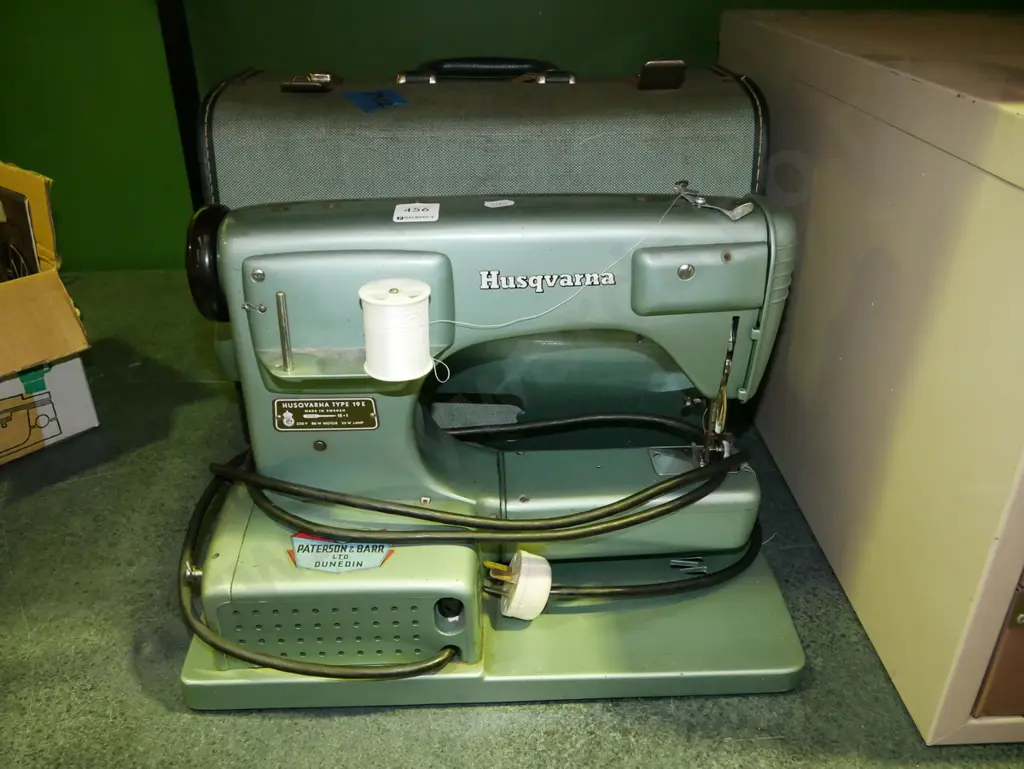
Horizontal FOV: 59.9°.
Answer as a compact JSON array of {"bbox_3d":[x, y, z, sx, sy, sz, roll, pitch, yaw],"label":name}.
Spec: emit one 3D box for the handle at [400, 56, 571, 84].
[{"bbox_3d":[-0.021,-0.253,0.710,0.141,0.024,0.032,-1,29,-2],"label":"handle"}]

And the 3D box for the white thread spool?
[{"bbox_3d":[-0.069,-0.034,0.533,0.043,0.052,0.043,-1,29,-2],"label":"white thread spool"}]

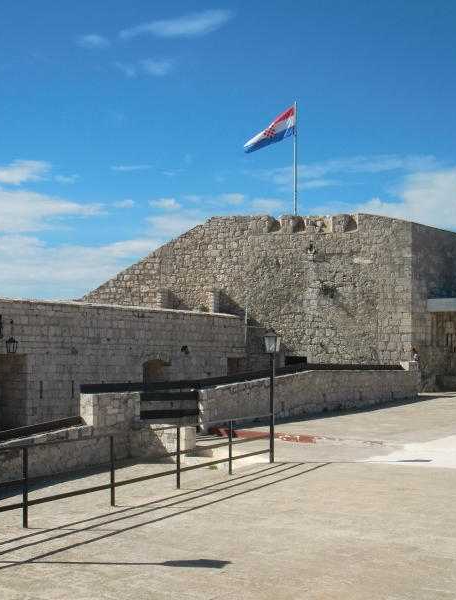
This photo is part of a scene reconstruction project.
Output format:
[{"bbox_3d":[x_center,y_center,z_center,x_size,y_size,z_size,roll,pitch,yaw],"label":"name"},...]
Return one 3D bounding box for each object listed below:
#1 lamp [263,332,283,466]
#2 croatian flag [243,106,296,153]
[{"bbox_3d":[0.775,1.675,15.377,0.250,2.300,0.250,-2,-4,25],"label":"lamp"},{"bbox_3d":[1.701,-6.989,36.000,2.200,1.900,0.500,0,-4,0],"label":"croatian flag"}]

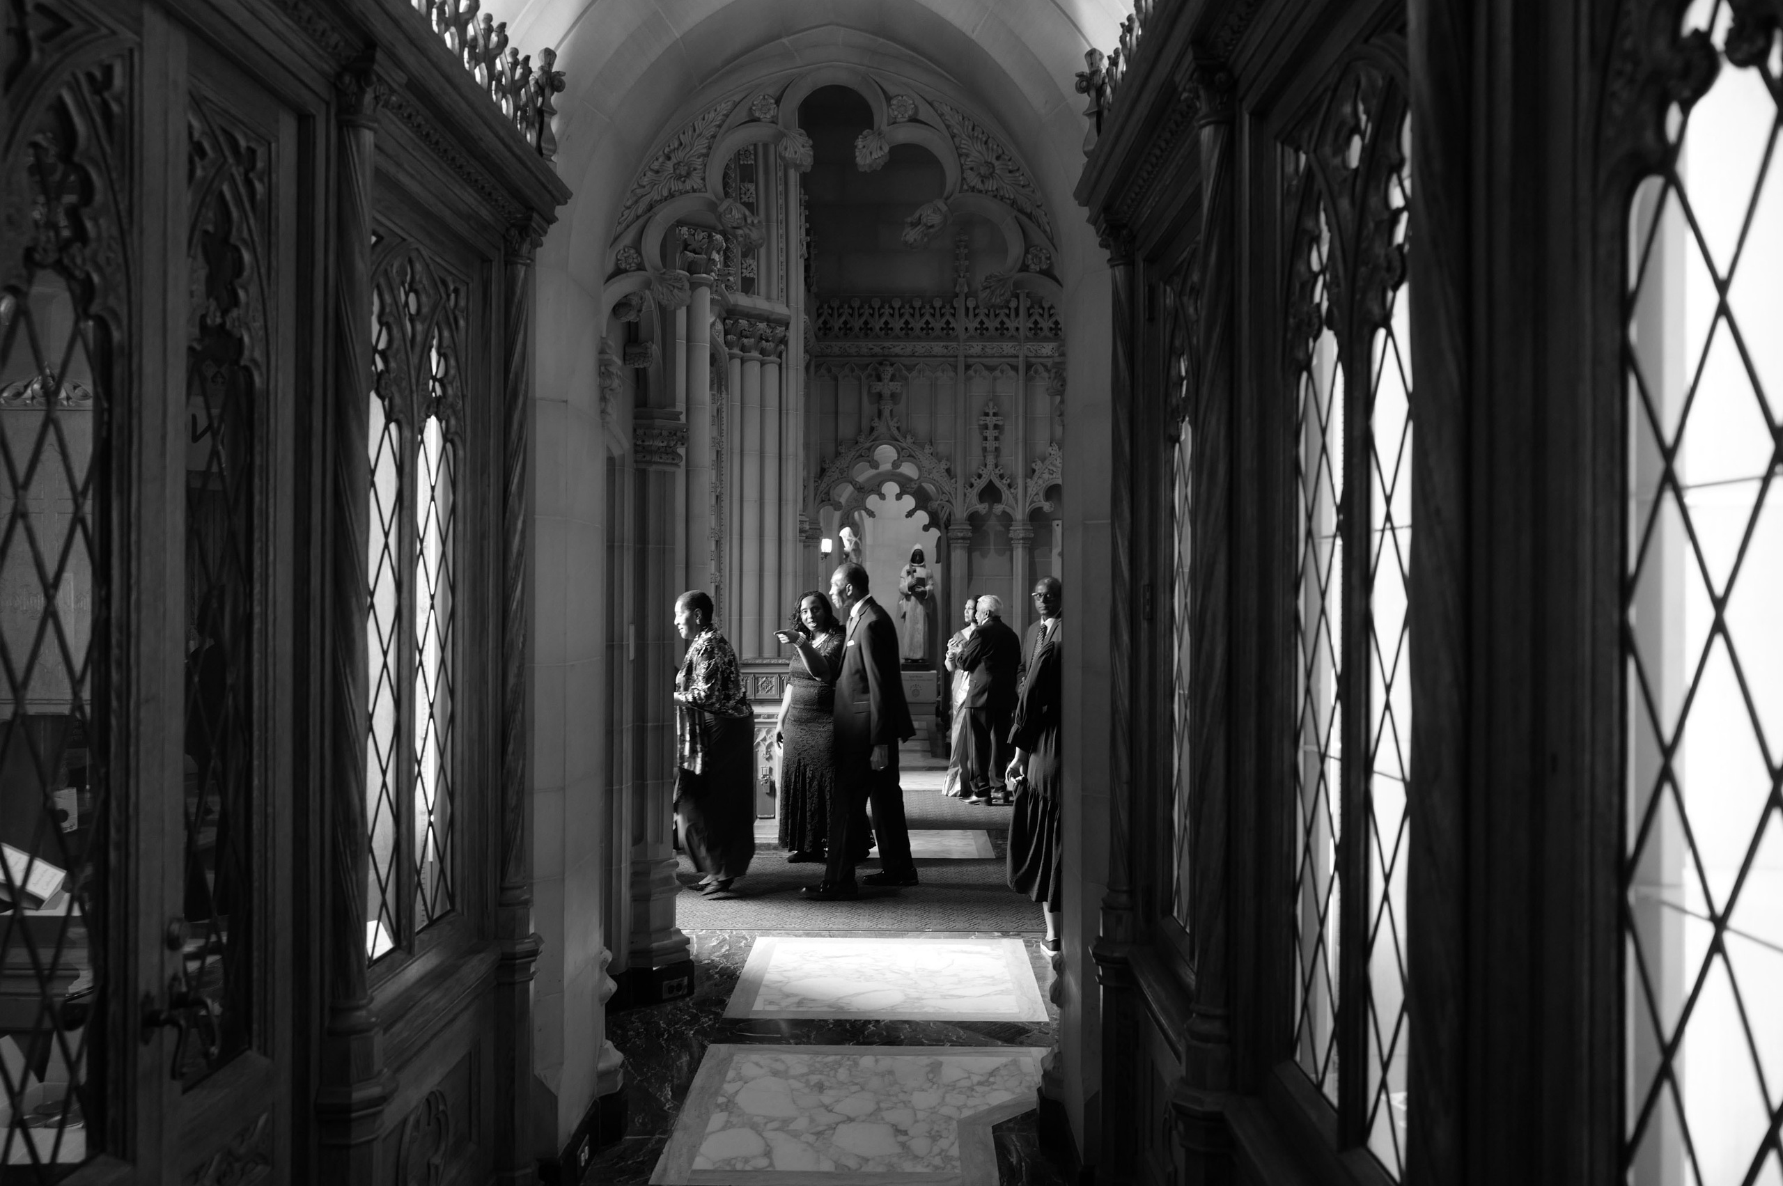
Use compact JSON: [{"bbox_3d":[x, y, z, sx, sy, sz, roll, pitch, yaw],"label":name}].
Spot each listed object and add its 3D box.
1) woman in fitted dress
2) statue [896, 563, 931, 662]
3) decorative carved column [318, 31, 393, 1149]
[{"bbox_3d":[-0.419,0.824,8.600,0.520,1.660,0.440,0,0,37],"label":"woman in fitted dress"},{"bbox_3d":[0.225,0.160,13.200,0.330,1.030,0.280,0,0,1],"label":"statue"},{"bbox_3d":[-0.955,0.270,2.480,0.140,2.450,0.140,0,0,1],"label":"decorative carved column"}]

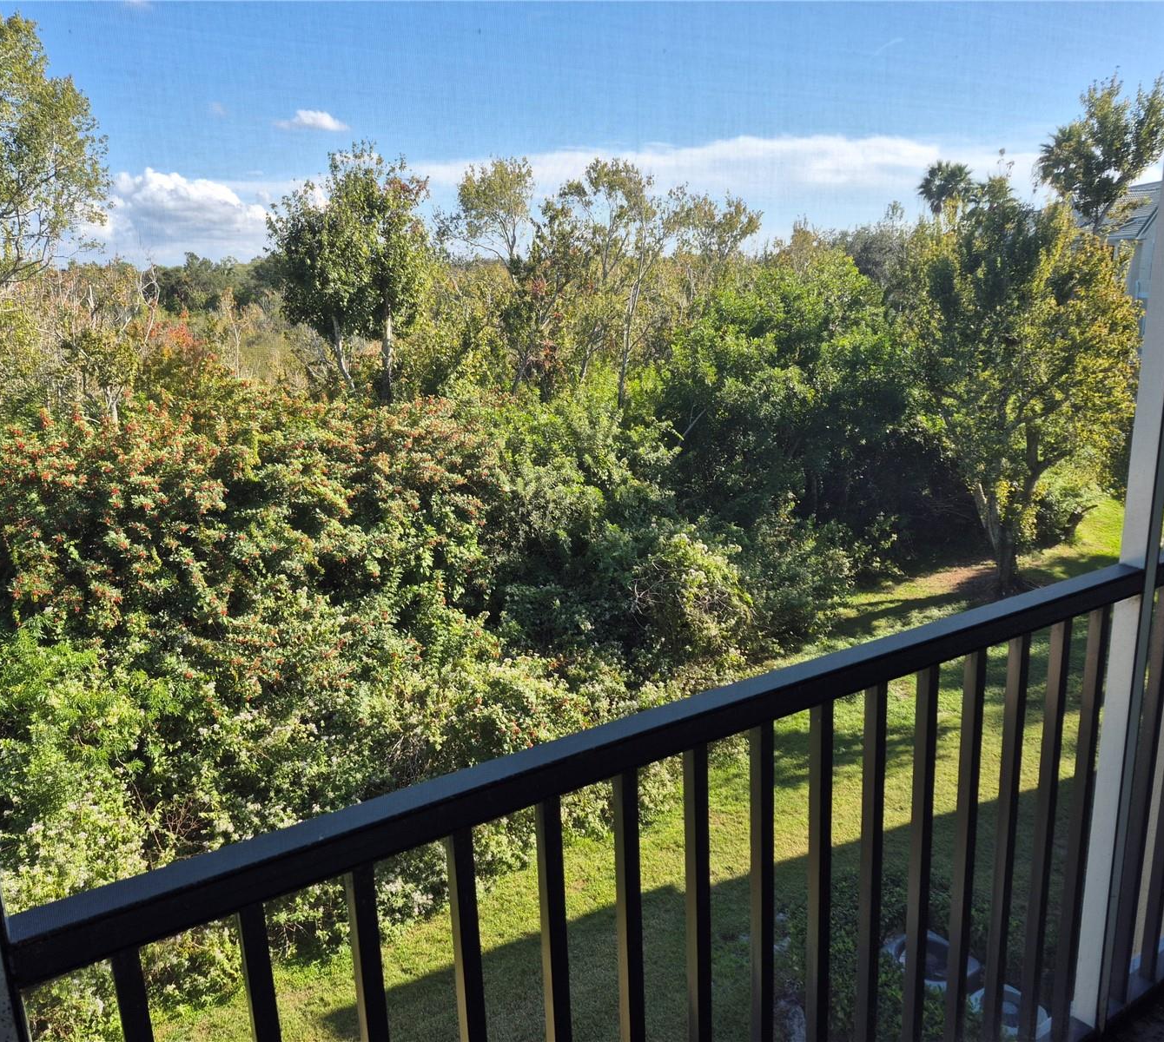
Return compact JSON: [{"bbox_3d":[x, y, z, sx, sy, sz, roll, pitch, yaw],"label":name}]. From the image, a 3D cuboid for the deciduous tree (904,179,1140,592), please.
[{"bbox_3d":[10.383,-3.103,22.519,5.600,9.880,5.400,4,14,24],"label":"deciduous tree"}]

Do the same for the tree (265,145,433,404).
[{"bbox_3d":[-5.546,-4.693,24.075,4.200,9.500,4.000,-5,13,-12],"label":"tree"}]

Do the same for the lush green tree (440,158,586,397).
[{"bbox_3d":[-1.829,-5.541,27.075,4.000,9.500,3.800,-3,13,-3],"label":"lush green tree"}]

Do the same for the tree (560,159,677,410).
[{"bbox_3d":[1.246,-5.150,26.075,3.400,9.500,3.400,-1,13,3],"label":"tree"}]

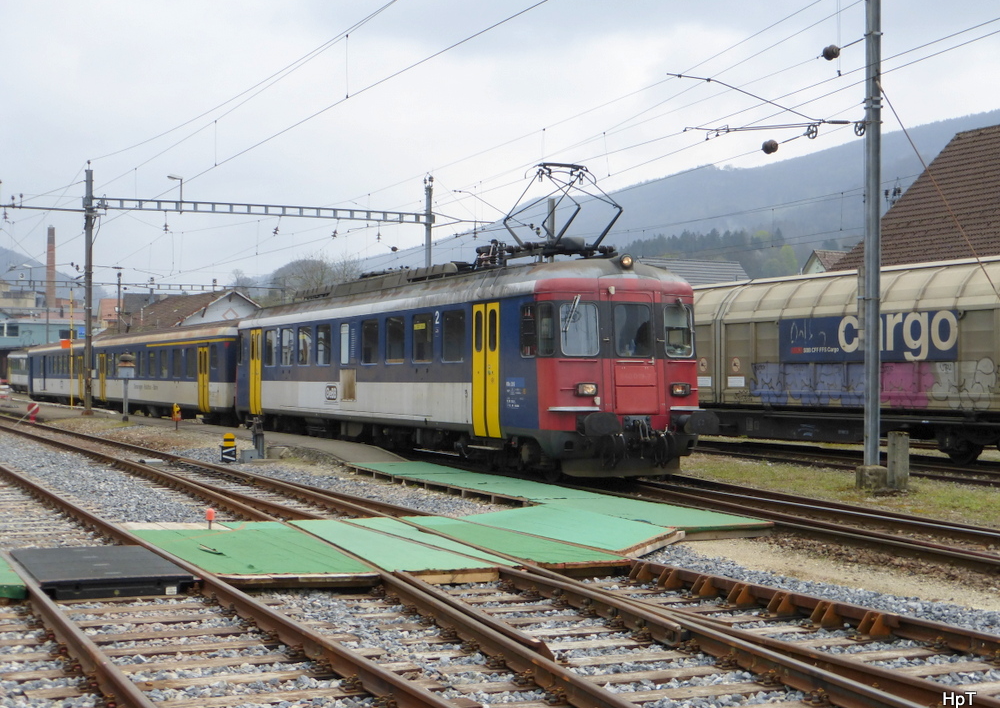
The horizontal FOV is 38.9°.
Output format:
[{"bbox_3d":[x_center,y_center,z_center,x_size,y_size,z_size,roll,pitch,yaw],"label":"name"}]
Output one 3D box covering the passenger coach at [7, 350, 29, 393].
[{"bbox_3d":[-35.653,1.457,110.780,2.850,3.720,24.000,1,-1,-25],"label":"passenger coach"}]

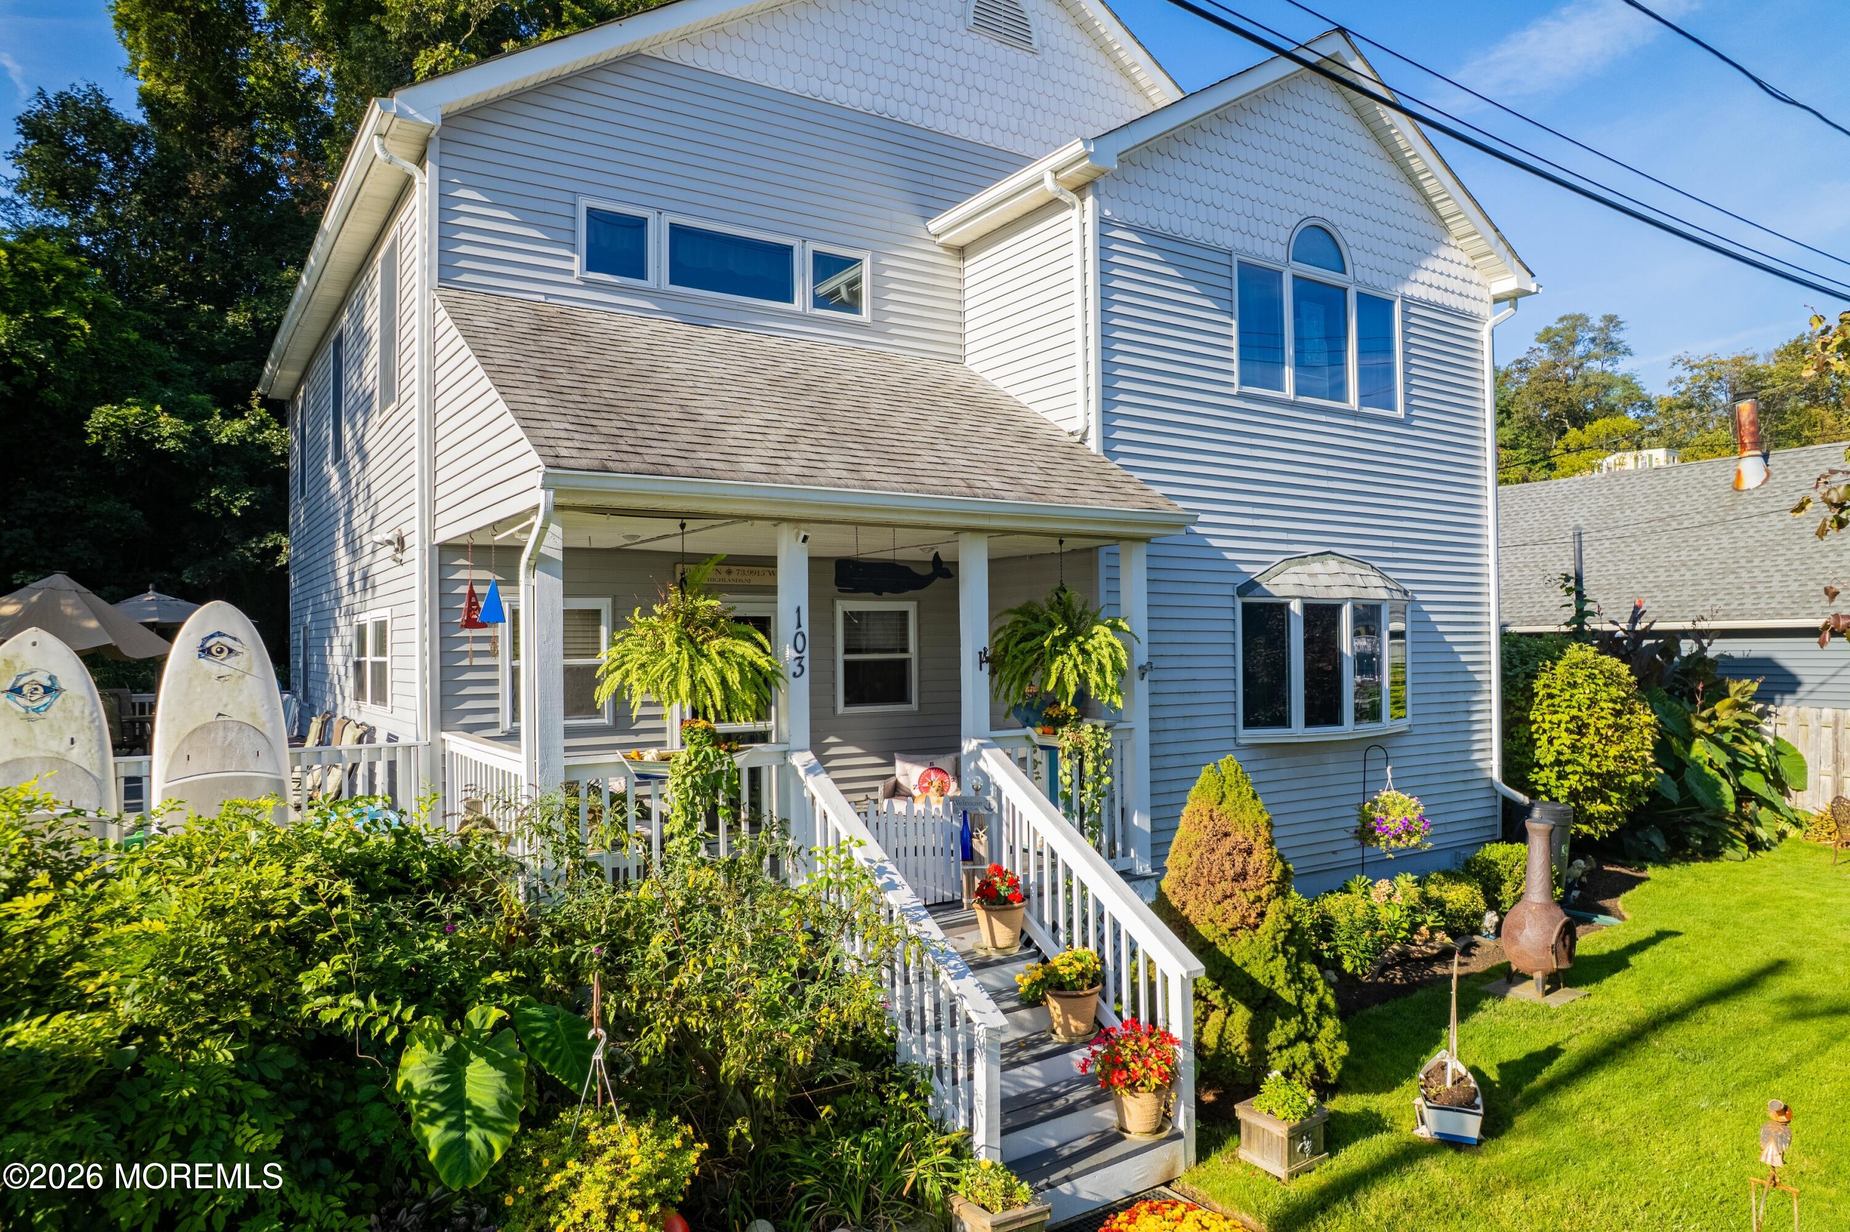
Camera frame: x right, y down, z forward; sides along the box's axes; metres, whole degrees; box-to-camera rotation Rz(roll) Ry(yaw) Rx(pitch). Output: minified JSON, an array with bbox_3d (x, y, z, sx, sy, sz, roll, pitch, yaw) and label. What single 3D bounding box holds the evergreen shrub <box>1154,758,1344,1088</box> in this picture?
[{"bbox_3d":[2.079,1.861,7.241,1.170,1.929,1.170,0,-1,0],"label":"evergreen shrub"}]

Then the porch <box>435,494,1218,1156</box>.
[{"bbox_3d":[-0.385,1.105,7.149,4.406,3.454,4.406,0,-1,-33],"label":"porch"}]

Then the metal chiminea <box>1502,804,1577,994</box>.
[{"bbox_3d":[4.671,2.212,8.577,0.500,1.250,0.570,0,-1,-33],"label":"metal chiminea"}]

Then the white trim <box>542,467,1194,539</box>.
[{"bbox_3d":[-0.001,-0.624,6.586,4.366,0.169,0.163,0,-1,-33],"label":"white trim"}]

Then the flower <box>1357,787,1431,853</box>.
[{"bbox_3d":[3.819,1.666,9.203,0.560,0.530,0.560,0,-1,-33],"label":"flower"}]

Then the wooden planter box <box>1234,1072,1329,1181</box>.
[{"bbox_3d":[1.897,2.691,5.998,0.350,0.410,0.335,0,-1,-34],"label":"wooden planter box"}]

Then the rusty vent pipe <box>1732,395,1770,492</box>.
[{"bbox_3d":[14.532,-3.068,19.900,0.530,1.690,0.560,-2,-1,-33],"label":"rusty vent pipe"}]

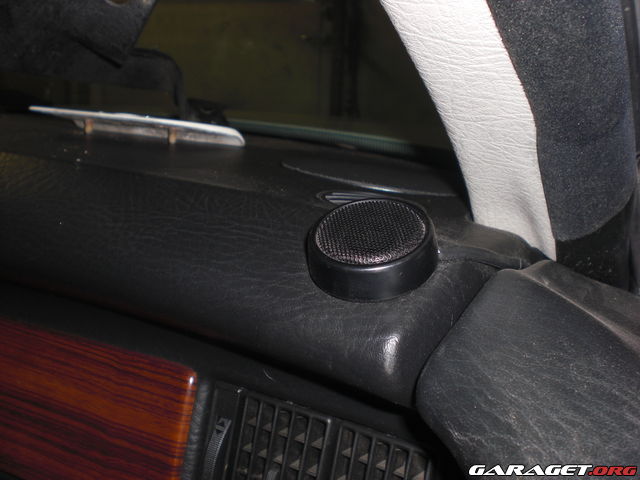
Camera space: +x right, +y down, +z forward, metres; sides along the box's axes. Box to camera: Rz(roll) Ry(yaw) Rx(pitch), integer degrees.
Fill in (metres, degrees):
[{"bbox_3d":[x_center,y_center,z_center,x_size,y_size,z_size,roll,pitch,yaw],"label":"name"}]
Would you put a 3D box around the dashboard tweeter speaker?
[{"bbox_3d":[0.025,0.002,0.346,0.065,0.018,0.065,-9,36,0],"label":"dashboard tweeter speaker"}]

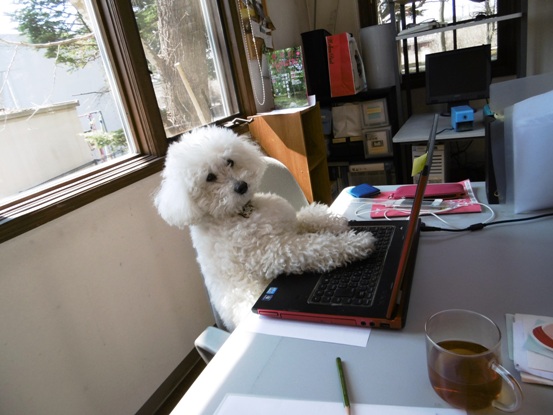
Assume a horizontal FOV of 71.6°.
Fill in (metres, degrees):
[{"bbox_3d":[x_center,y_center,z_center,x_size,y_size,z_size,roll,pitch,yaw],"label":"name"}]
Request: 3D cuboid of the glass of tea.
[{"bbox_3d":[0.235,0.192,0.458,0.082,0.091,0.108,-23,23,-30],"label":"glass of tea"}]

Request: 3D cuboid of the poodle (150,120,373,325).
[{"bbox_3d":[-0.020,0.068,0.856,0.460,0.500,0.280,2,23,30],"label":"poodle"}]

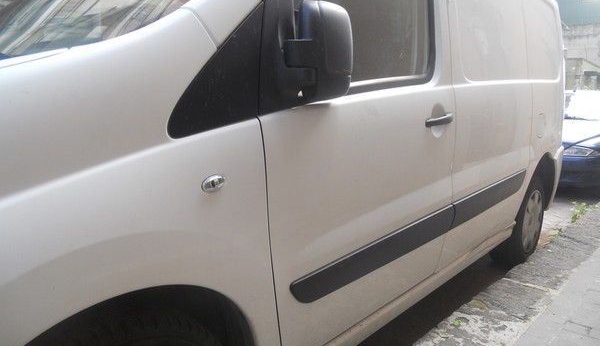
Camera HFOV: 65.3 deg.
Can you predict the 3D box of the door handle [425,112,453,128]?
[{"bbox_3d":[0.530,-0.201,1.799,0.045,0.036,0.188,7,17,41],"label":"door handle"}]

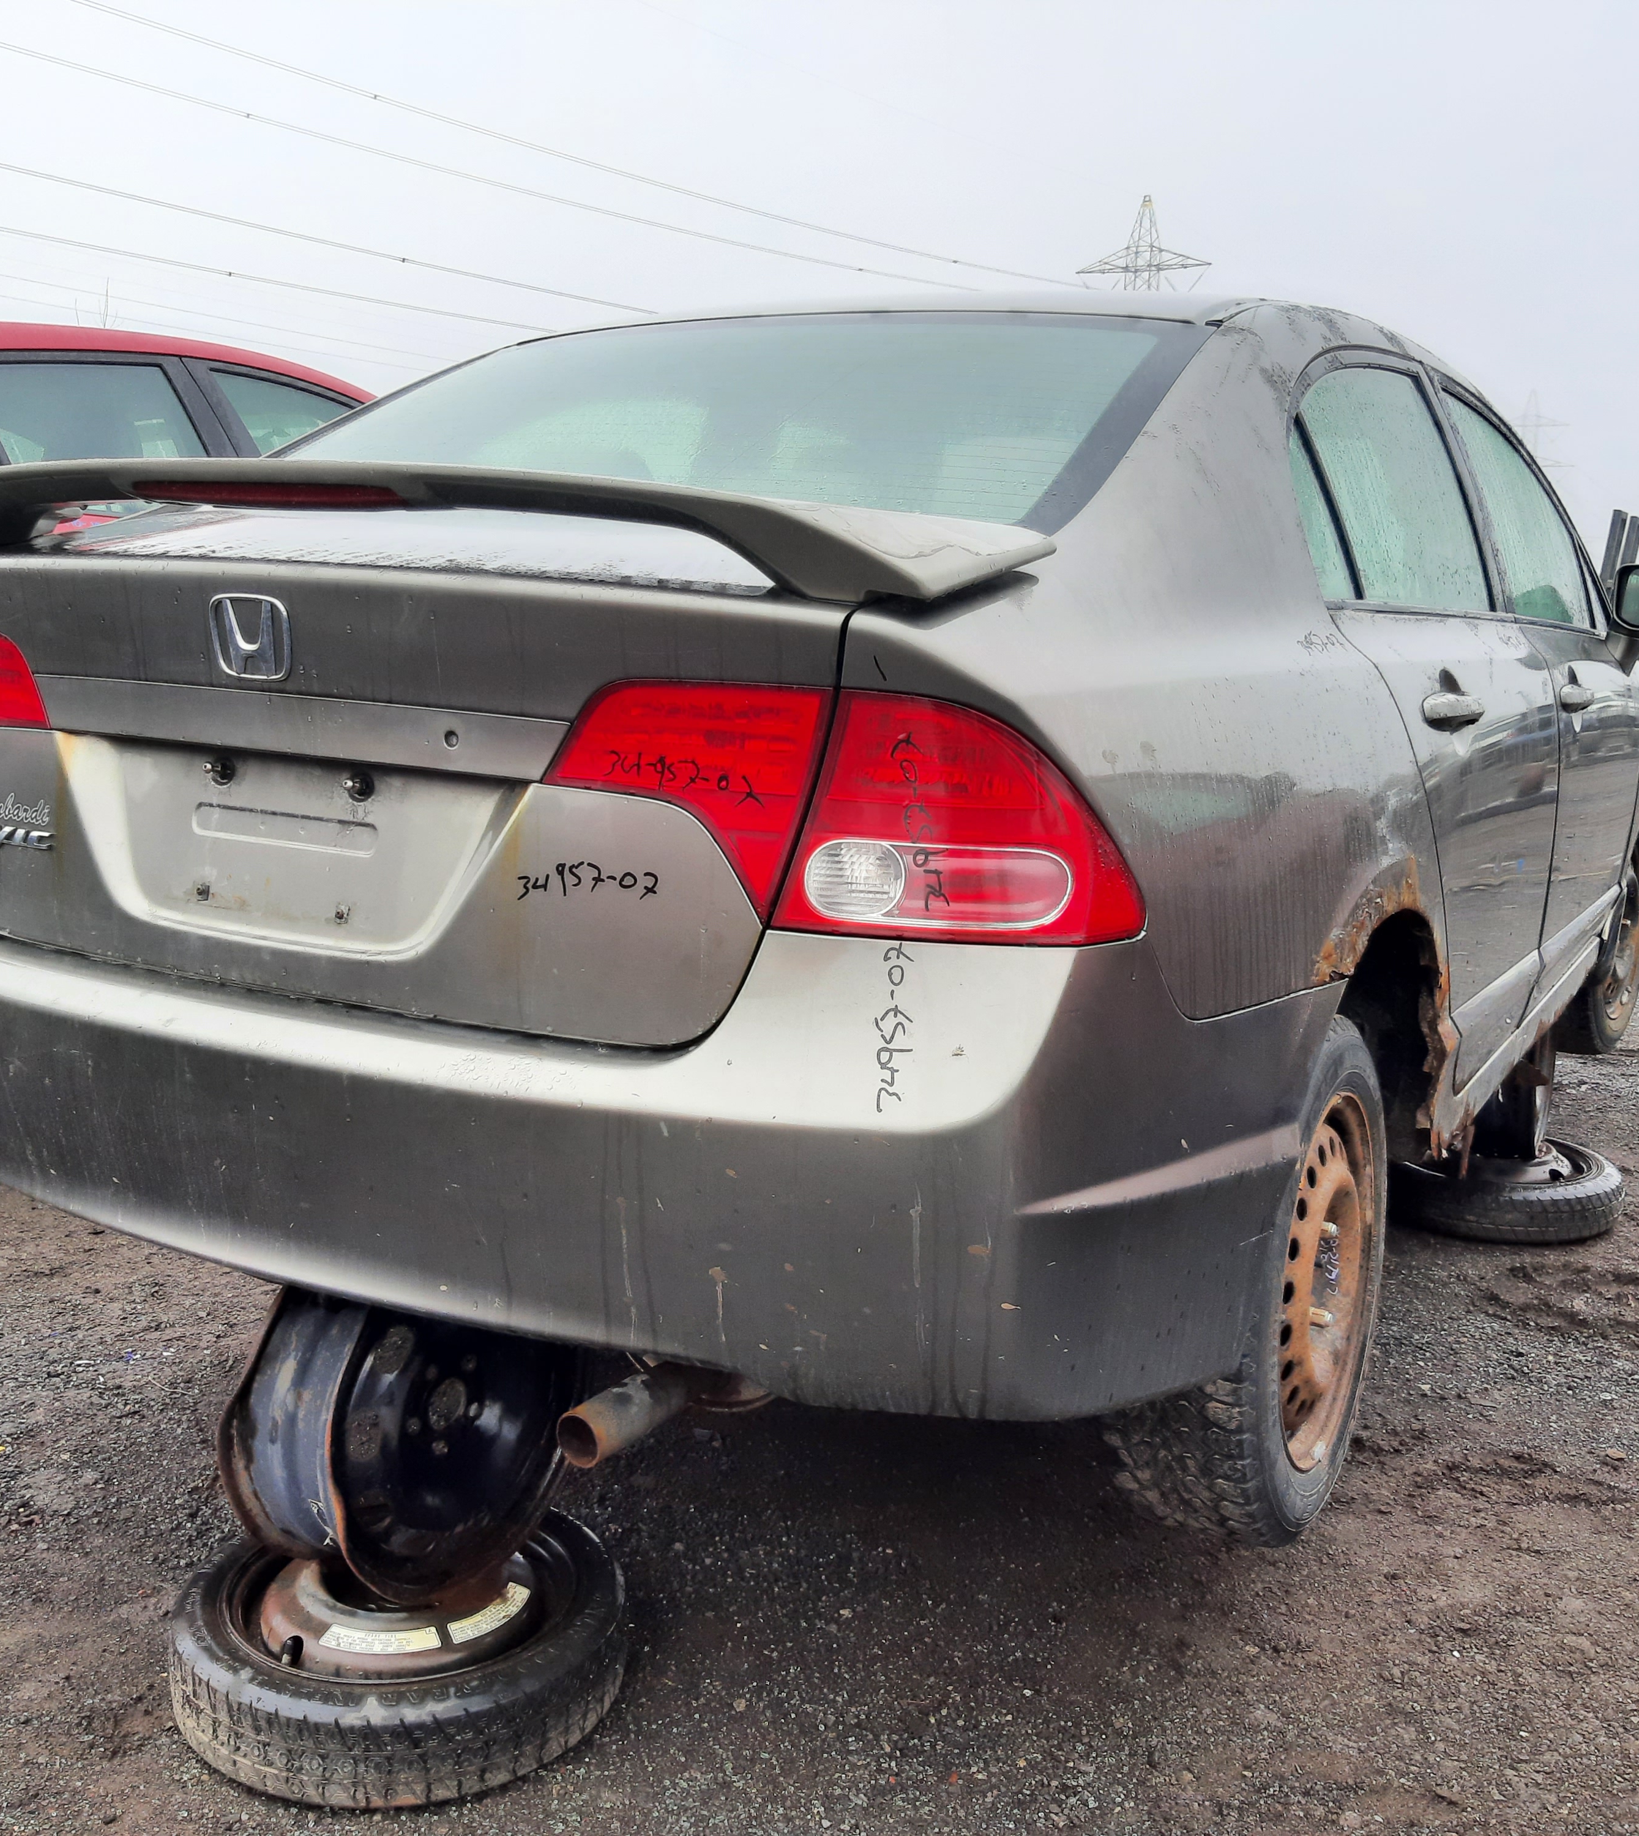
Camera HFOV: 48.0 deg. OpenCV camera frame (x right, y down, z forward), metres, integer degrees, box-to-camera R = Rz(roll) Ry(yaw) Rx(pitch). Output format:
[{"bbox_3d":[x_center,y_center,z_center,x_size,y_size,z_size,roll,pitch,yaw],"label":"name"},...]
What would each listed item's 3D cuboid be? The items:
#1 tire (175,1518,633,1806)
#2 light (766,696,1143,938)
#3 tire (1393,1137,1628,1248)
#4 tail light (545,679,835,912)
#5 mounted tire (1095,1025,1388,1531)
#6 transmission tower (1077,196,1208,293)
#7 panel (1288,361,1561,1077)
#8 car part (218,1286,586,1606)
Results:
[{"bbox_3d":[-0.508,0.873,2.252,0.550,0.128,0.550,1,9,0],"label":"tire"},{"bbox_3d":[0.112,-0.084,1.484,0.267,0.208,0.183,8,12,29],"label":"light"},{"bbox_3d":[1.525,0.603,4.188,0.565,0.122,0.565,1,9,0],"label":"tire"},{"bbox_3d":[-0.105,-0.105,1.529,0.265,0.209,0.085,8,12,29],"label":"tail light"},{"bbox_3d":[0.509,0.408,2.158,0.205,0.625,0.625,8,12,29],"label":"mounted tire"},{"bbox_3d":[41.630,-68.947,242.780,19.000,50.000,8.000,9,13,32],"label":"transmission tower"},{"bbox_3d":[0.772,-0.258,2.462,0.270,1.050,1.120,8,11,29],"label":"panel"},{"bbox_3d":[-0.500,0.592,2.215,0.170,0.415,0.415,-3,6,30],"label":"car part"}]

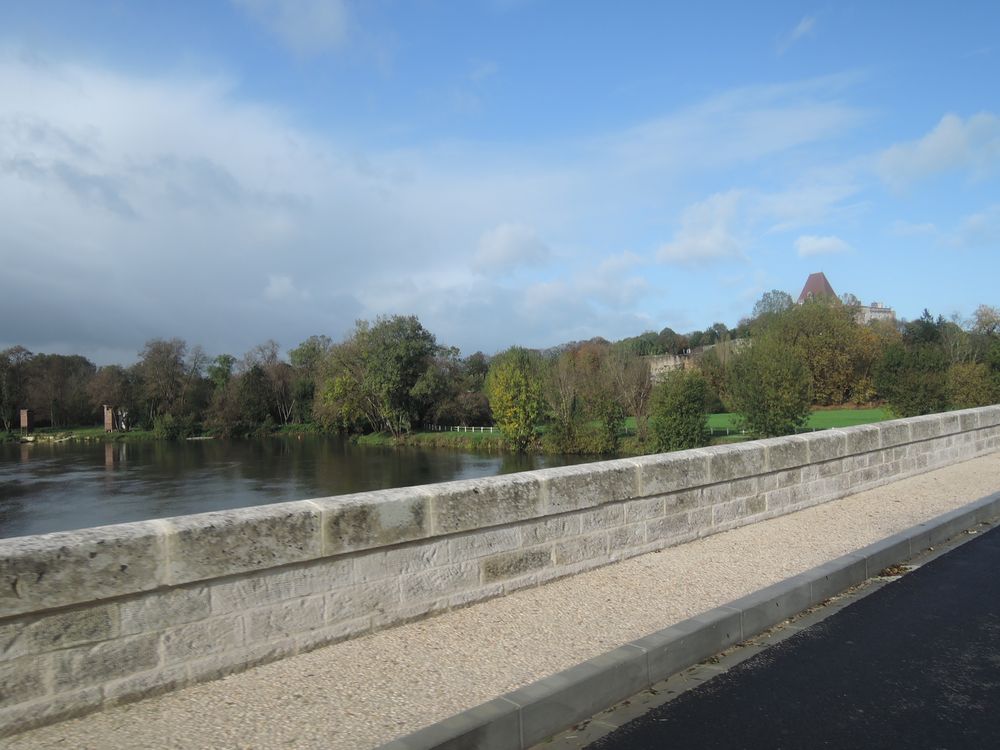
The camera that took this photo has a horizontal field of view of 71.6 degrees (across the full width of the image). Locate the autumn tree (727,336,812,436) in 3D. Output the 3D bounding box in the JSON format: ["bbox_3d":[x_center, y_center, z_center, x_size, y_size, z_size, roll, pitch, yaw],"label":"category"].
[{"bbox_3d":[33.944,1.506,87.000,10.541,12.674,9.500,0,0,21],"label":"autumn tree"}]

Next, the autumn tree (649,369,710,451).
[{"bbox_3d":[20.971,4.148,81.000,7.244,9.814,7.000,0,0,15],"label":"autumn tree"}]

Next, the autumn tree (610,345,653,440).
[{"bbox_3d":[16.376,2.384,87.000,5.521,11.921,5.600,0,0,11],"label":"autumn tree"}]

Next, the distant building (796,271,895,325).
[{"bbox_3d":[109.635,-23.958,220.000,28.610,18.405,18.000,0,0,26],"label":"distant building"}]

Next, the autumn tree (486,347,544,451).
[{"bbox_3d":[1.878,2.847,84.000,7.027,12.601,6.800,0,0,1],"label":"autumn tree"}]

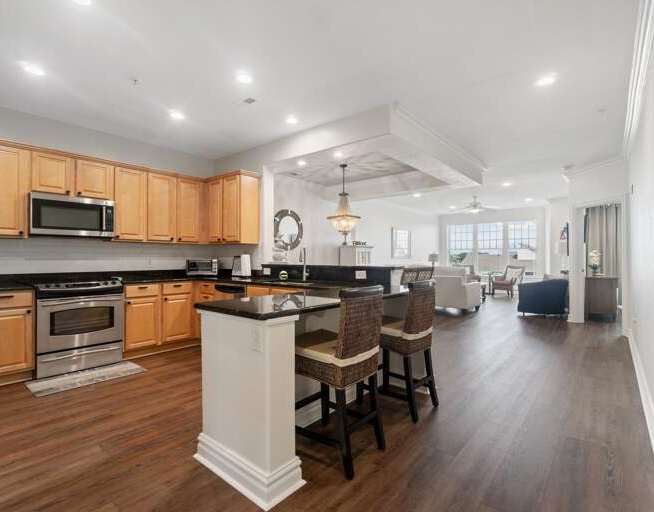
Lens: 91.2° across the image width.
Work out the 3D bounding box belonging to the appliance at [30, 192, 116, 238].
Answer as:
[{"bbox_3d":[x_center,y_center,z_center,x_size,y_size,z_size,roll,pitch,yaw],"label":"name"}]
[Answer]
[{"bbox_3d":[-2.946,-0.433,3.709,0.400,0.425,0.756,-1,-1,41],"label":"appliance"}]

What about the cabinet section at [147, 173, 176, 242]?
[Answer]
[{"bbox_3d":[-2.345,-0.635,4.446,0.335,0.910,0.384,0,0,41],"label":"cabinet section"}]

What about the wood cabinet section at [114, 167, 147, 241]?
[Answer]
[{"bbox_3d":[-2.597,-0.635,4.160,0.335,0.910,0.377,0,0,41],"label":"wood cabinet section"}]

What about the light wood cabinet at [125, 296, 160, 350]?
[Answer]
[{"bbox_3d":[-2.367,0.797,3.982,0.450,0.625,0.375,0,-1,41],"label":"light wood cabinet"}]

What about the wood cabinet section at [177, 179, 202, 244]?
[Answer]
[{"bbox_3d":[-2.088,-0.635,4.738,0.335,0.910,0.394,0,0,41],"label":"wood cabinet section"}]

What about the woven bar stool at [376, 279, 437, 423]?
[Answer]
[{"bbox_3d":[0.587,0.701,2.620,0.520,1.020,0.440,-1,-1,41],"label":"woven bar stool"}]

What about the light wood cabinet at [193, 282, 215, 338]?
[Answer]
[{"bbox_3d":[-1.394,0.793,4.349,0.580,0.880,0.600,-1,-1,41],"label":"light wood cabinet"}]

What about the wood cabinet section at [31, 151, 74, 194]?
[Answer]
[{"bbox_3d":[-3.099,-0.880,3.590,0.335,0.420,0.381,0,0,41],"label":"wood cabinet section"}]

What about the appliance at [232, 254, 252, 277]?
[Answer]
[{"bbox_3d":[-1.176,0.152,4.450,0.220,0.295,0.190,0,-1,41],"label":"appliance"}]

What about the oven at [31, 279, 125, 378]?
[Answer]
[{"bbox_3d":[-2.825,0.772,3.620,0.670,0.920,0.757,-1,-1,41],"label":"oven"}]

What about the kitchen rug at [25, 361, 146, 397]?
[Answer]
[{"bbox_3d":[-2.399,1.221,3.243,0.460,0.012,0.880,-1,-1,41],"label":"kitchen rug"}]

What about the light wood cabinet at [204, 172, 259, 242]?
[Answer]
[{"bbox_3d":[-1.381,-0.644,4.573,0.920,0.940,0.360,0,-1,41],"label":"light wood cabinet"}]

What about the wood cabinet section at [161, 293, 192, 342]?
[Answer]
[{"bbox_3d":[-2.192,0.805,4.397,0.600,0.630,0.403,0,0,41],"label":"wood cabinet section"}]

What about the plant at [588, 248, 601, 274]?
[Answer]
[{"bbox_3d":[5.356,0.116,6.400,0.250,0.510,0.240,-1,-1,41],"label":"plant"}]

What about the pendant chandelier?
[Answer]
[{"bbox_3d":[0.301,-0.880,5.662,0.590,1.390,0.590,0,0,0],"label":"pendant chandelier"}]

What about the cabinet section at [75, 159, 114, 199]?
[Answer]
[{"bbox_3d":[-2.847,-0.880,3.876,0.335,0.420,0.381,0,0,41],"label":"cabinet section"}]

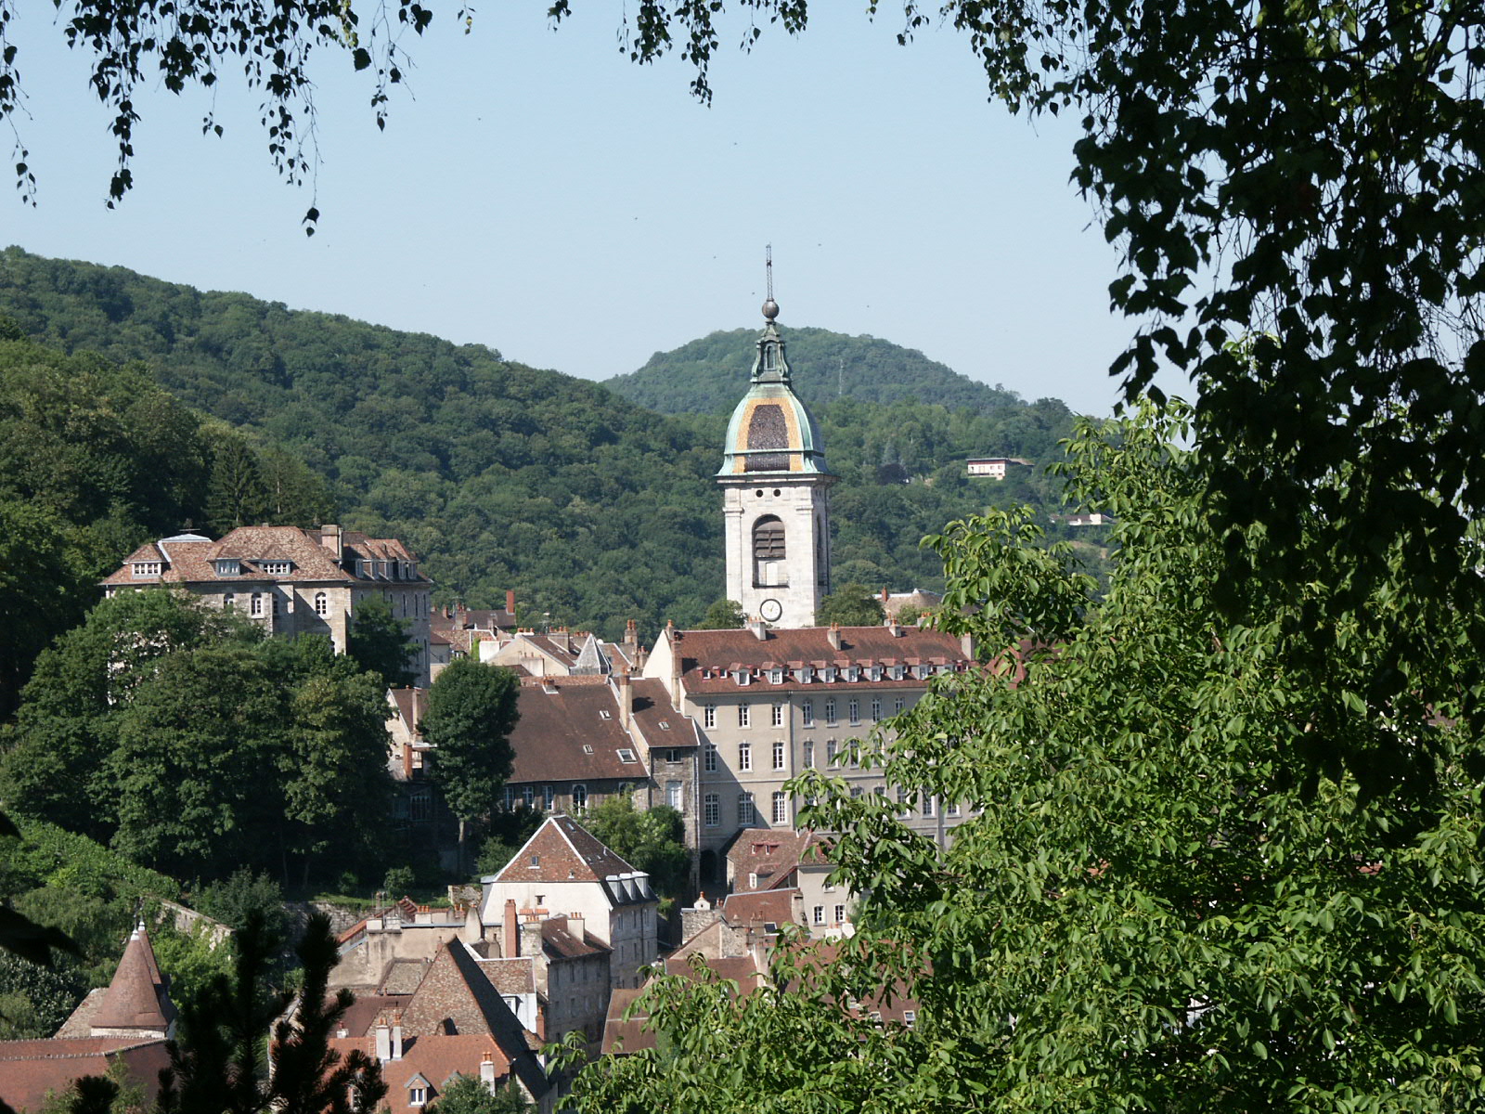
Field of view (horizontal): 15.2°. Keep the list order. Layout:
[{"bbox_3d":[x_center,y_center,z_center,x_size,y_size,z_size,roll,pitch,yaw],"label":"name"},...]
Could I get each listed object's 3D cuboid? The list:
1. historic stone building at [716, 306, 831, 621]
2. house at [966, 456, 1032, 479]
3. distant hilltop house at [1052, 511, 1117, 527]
[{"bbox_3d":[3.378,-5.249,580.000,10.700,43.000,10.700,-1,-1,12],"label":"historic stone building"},{"bbox_3d":[96.547,-33.726,2100.000,17.000,7.800,18.000,-2,-1,29],"label":"house"},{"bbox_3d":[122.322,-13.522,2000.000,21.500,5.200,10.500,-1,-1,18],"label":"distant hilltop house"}]

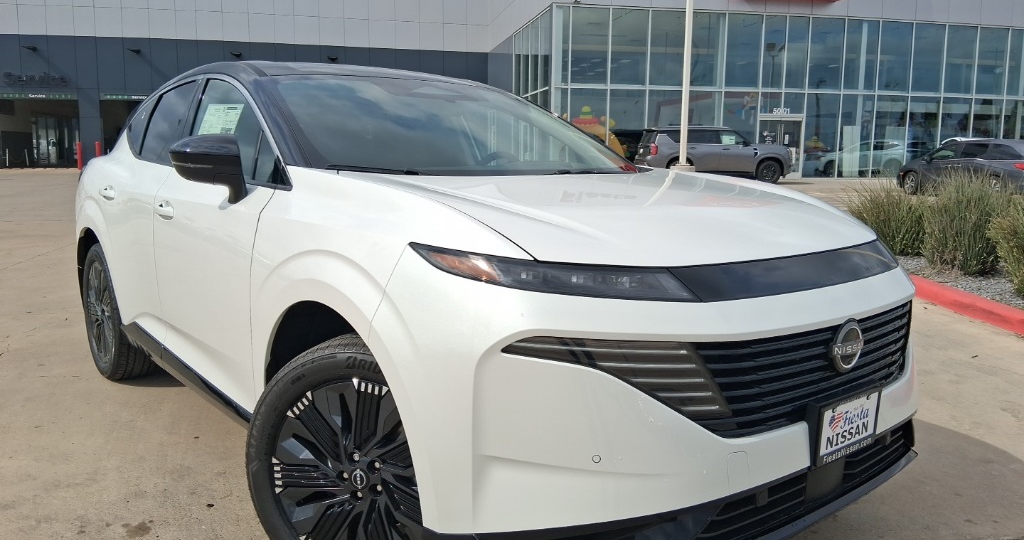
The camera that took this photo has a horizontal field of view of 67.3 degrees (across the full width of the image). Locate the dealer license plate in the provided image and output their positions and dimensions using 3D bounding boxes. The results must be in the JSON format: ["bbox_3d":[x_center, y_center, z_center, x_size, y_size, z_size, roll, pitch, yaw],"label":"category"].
[{"bbox_3d":[0.884,0.407,2.009,0.310,0.162,0.020,-6,11,-40],"label":"dealer license plate"}]

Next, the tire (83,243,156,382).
[{"bbox_3d":[-2.204,0.228,4.377,0.245,0.760,0.760,-6,11,-40],"label":"tire"}]

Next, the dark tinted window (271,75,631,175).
[{"bbox_3d":[-0.269,-0.603,3.260,1.460,0.120,0.960,-6,38,-40],"label":"dark tinted window"}]

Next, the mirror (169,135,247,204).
[{"bbox_3d":[-1.027,-0.343,2.626,0.240,0.220,0.190,-6,11,-40],"label":"mirror"}]

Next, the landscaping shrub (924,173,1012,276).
[{"bbox_3d":[4.808,-0.495,8.100,0.960,1.060,0.960,6,9,31],"label":"landscaping shrub"}]

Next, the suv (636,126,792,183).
[{"bbox_3d":[7.000,-3.980,26.900,5.250,1.930,2.050,0,8,-7],"label":"suv"}]

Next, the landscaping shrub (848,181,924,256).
[{"bbox_3d":[4.565,-0.623,9.300,0.980,0.920,0.980,5,9,26],"label":"landscaping shrub"}]

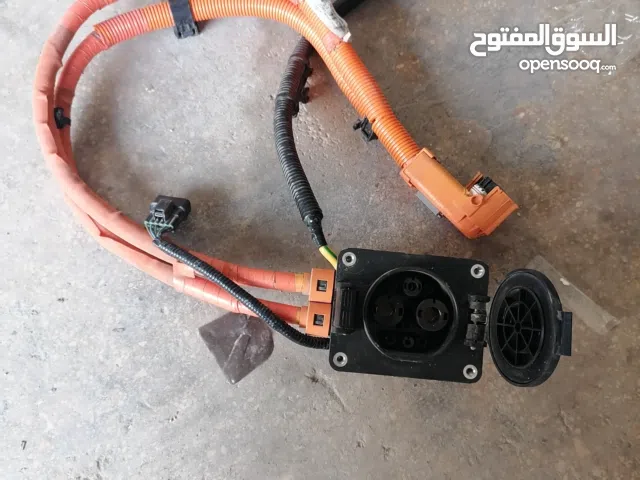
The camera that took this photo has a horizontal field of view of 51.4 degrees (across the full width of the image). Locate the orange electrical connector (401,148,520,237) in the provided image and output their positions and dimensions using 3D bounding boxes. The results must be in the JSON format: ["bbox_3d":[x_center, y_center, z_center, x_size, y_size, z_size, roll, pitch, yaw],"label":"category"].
[{"bbox_3d":[0.125,-0.044,0.600,0.060,0.044,0.093,-42,86,-4],"label":"orange electrical connector"}]

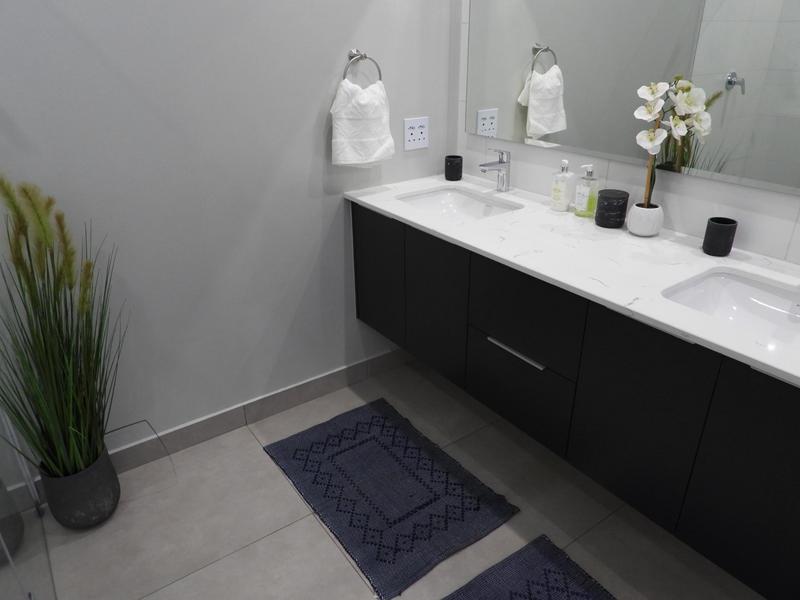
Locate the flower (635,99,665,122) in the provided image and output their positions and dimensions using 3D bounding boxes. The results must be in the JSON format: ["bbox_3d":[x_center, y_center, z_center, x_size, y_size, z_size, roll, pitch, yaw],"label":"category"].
[{"bbox_3d":[0.716,-0.543,1.591,0.038,0.067,0.080,-20,32,-36],"label":"flower"}]

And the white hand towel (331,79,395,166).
[{"bbox_3d":[-0.138,-0.676,2.120,0.272,0.315,0.085,-17,30,-32],"label":"white hand towel"}]

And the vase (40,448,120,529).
[{"bbox_3d":[-1.069,0.621,1.866,0.202,0.236,0.202,-17,30,-32],"label":"vase"}]

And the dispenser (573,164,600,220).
[{"bbox_3d":[0.648,-0.377,1.927,0.049,0.166,0.063,-13,28,-25],"label":"dispenser"}]

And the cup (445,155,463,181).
[{"bbox_3d":[0.238,-0.575,2.435,0.077,0.098,0.077,0,25,0],"label":"cup"}]

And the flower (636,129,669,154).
[{"bbox_3d":[0.727,-0.456,1.596,0.036,0.072,0.083,-20,32,-36],"label":"flower"}]

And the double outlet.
[{"bbox_3d":[0.071,-0.701,2.339,0.128,0.126,0.013,-17,30,-32],"label":"double outlet"}]

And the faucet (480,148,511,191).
[{"bbox_3d":[0.378,-0.515,2.210,0.170,0.178,0.050,-17,30,-32],"label":"faucet"}]

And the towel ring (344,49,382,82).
[{"bbox_3d":[-0.145,-0.835,2.069,0.168,0.185,0.066,-17,30,-32],"label":"towel ring"}]

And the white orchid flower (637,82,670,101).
[{"bbox_3d":[0.719,-0.591,1.573,0.040,0.055,0.085,-20,32,-36],"label":"white orchid flower"}]

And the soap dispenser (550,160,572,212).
[{"bbox_3d":[0.596,-0.410,1.993,0.049,0.170,0.066,-17,30,-32],"label":"soap dispenser"}]

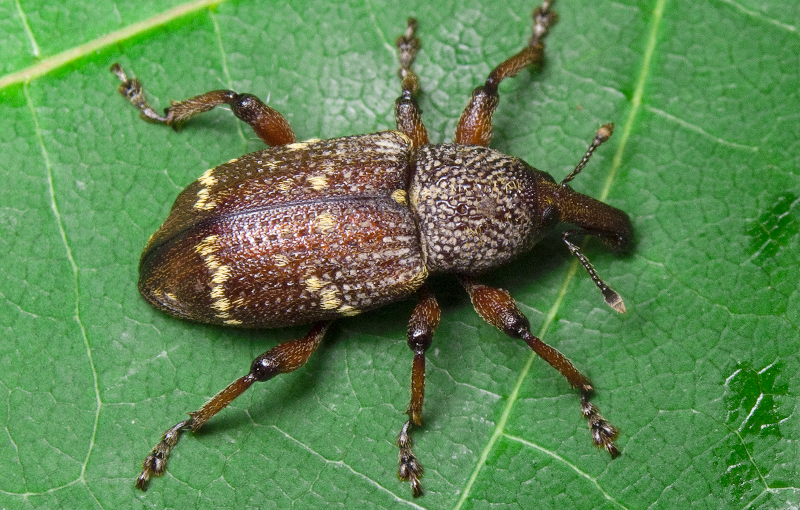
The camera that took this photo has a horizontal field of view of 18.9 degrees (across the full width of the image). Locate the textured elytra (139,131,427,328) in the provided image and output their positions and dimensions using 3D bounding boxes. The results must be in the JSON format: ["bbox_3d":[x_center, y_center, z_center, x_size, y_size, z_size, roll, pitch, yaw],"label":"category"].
[{"bbox_3d":[-0.003,-0.001,0.066,0.008,0.003,0.005,-12,66,6],"label":"textured elytra"}]

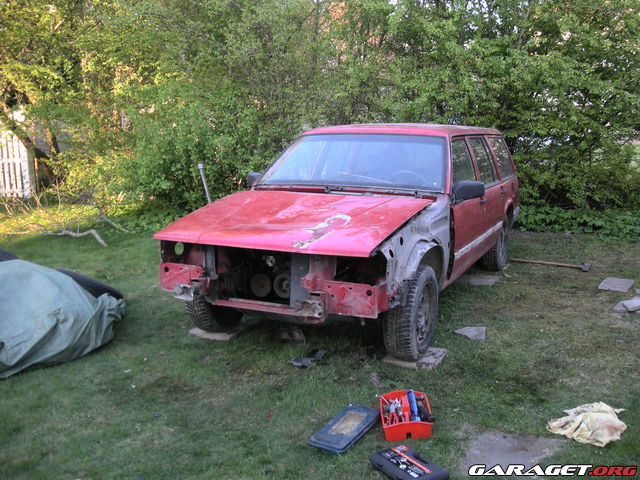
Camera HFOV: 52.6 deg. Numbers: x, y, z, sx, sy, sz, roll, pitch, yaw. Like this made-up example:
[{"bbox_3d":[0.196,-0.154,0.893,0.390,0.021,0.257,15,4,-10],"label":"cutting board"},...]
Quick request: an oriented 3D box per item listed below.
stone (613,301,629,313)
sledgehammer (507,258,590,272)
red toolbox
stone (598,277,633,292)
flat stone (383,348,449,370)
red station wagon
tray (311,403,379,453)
[{"bbox_3d":[2.556,0.582,5.281,0.250,0.040,0.320,6,11,33],"label":"stone"},{"bbox_3d":[2.510,0.249,7.116,0.890,0.065,0.140,6,11,33],"label":"sledgehammer"},{"bbox_3d":[0.433,0.895,3.267,0.230,0.115,0.340,-1,10,0],"label":"red toolbox"},{"bbox_3d":[2.806,0.437,6.116,0.250,0.040,0.520,5,11,32],"label":"stone"},{"bbox_3d":[0.628,0.769,4.221,0.345,0.045,0.365,4,10,24],"label":"flat stone"},{"bbox_3d":[0.576,-0.255,5.737,1.780,1.480,4.600,4,11,25],"label":"red station wagon"},{"bbox_3d":[0.130,0.940,3.200,0.190,0.050,0.470,4,11,25],"label":"tray"}]

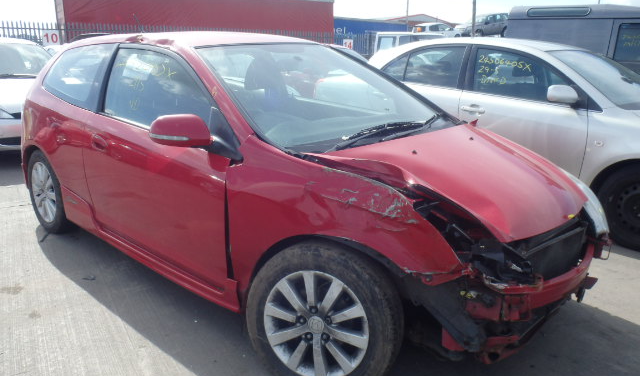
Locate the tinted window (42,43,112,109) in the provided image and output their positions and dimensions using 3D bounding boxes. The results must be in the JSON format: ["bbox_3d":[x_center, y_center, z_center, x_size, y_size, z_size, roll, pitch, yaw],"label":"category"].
[{"bbox_3d":[-1.583,-0.736,3.354,0.101,0.394,0.889,11,2,-45],"label":"tinted window"}]

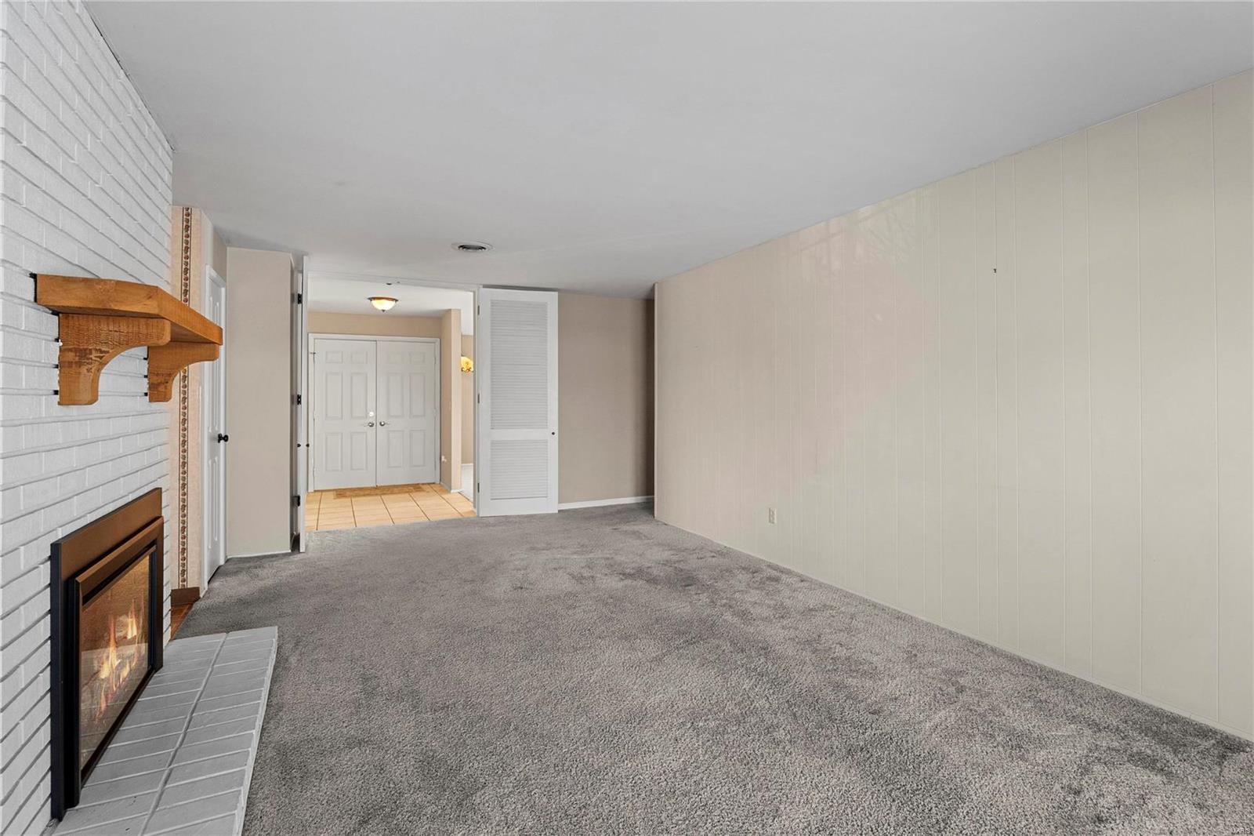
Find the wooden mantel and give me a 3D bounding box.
[{"bbox_3d":[-1.690,-0.220,1.990,0.260,0.335,1.090,0,2,-28],"label":"wooden mantel"}]

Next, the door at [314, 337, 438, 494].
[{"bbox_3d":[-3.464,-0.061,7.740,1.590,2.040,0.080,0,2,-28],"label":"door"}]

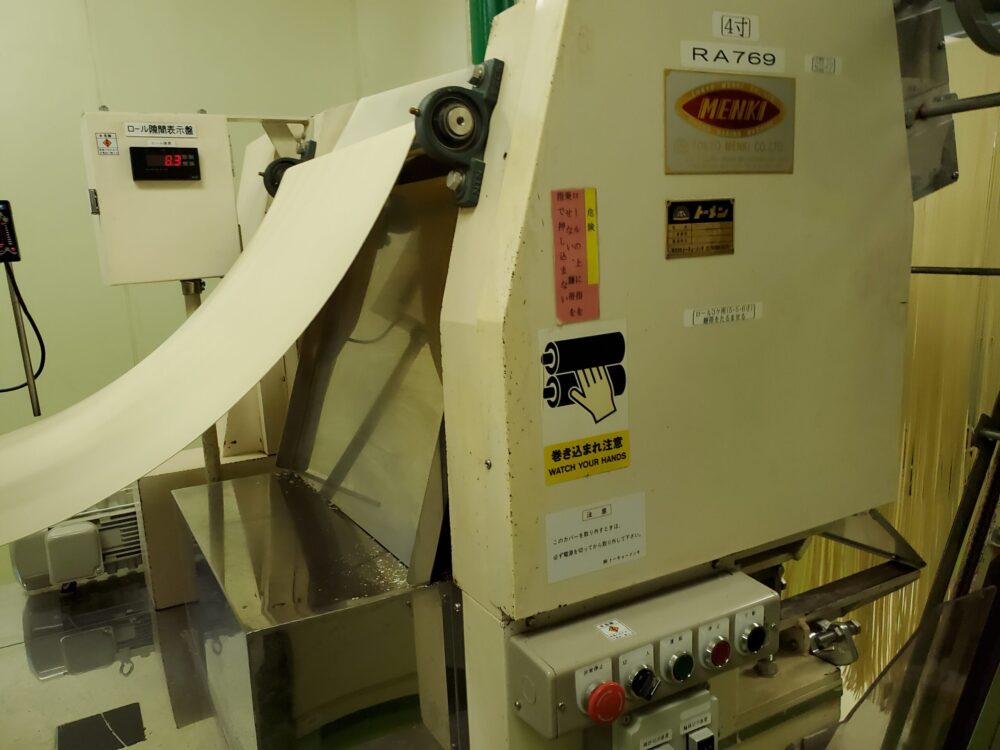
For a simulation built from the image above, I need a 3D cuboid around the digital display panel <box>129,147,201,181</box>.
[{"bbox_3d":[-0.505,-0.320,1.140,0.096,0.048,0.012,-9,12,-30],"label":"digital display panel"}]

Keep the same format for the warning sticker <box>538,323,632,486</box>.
[{"bbox_3d":[0.087,0.027,0.743,0.101,0.153,0.002,-8,12,-26],"label":"warning sticker"}]

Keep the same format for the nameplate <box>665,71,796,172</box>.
[{"bbox_3d":[0.241,-0.258,0.773,0.175,0.099,0.003,-8,12,-26],"label":"nameplate"}]

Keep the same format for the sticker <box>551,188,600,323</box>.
[{"bbox_3d":[0.074,-0.112,0.713,0.049,0.124,0.002,-9,12,-26],"label":"sticker"}]

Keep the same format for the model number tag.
[{"bbox_3d":[0.240,-0.323,0.762,0.139,0.024,0.002,-8,12,-26],"label":"model number tag"}]

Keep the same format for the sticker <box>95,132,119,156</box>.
[{"bbox_3d":[-0.576,-0.339,1.103,0.027,0.031,0.002,-9,13,-30],"label":"sticker"}]

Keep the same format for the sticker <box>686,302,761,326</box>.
[{"bbox_3d":[0.241,-0.065,0.806,0.107,0.018,0.002,-7,12,-26],"label":"sticker"}]

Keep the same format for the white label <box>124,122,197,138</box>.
[{"bbox_3d":[-0.511,-0.370,1.138,0.101,0.020,0.002,-9,13,-30],"label":"white label"}]

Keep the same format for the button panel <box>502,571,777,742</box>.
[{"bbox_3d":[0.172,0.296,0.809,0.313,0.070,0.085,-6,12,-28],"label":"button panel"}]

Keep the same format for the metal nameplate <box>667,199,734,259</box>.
[{"bbox_3d":[0.208,-0.151,0.775,0.091,0.057,0.002,-8,12,-26],"label":"metal nameplate"}]

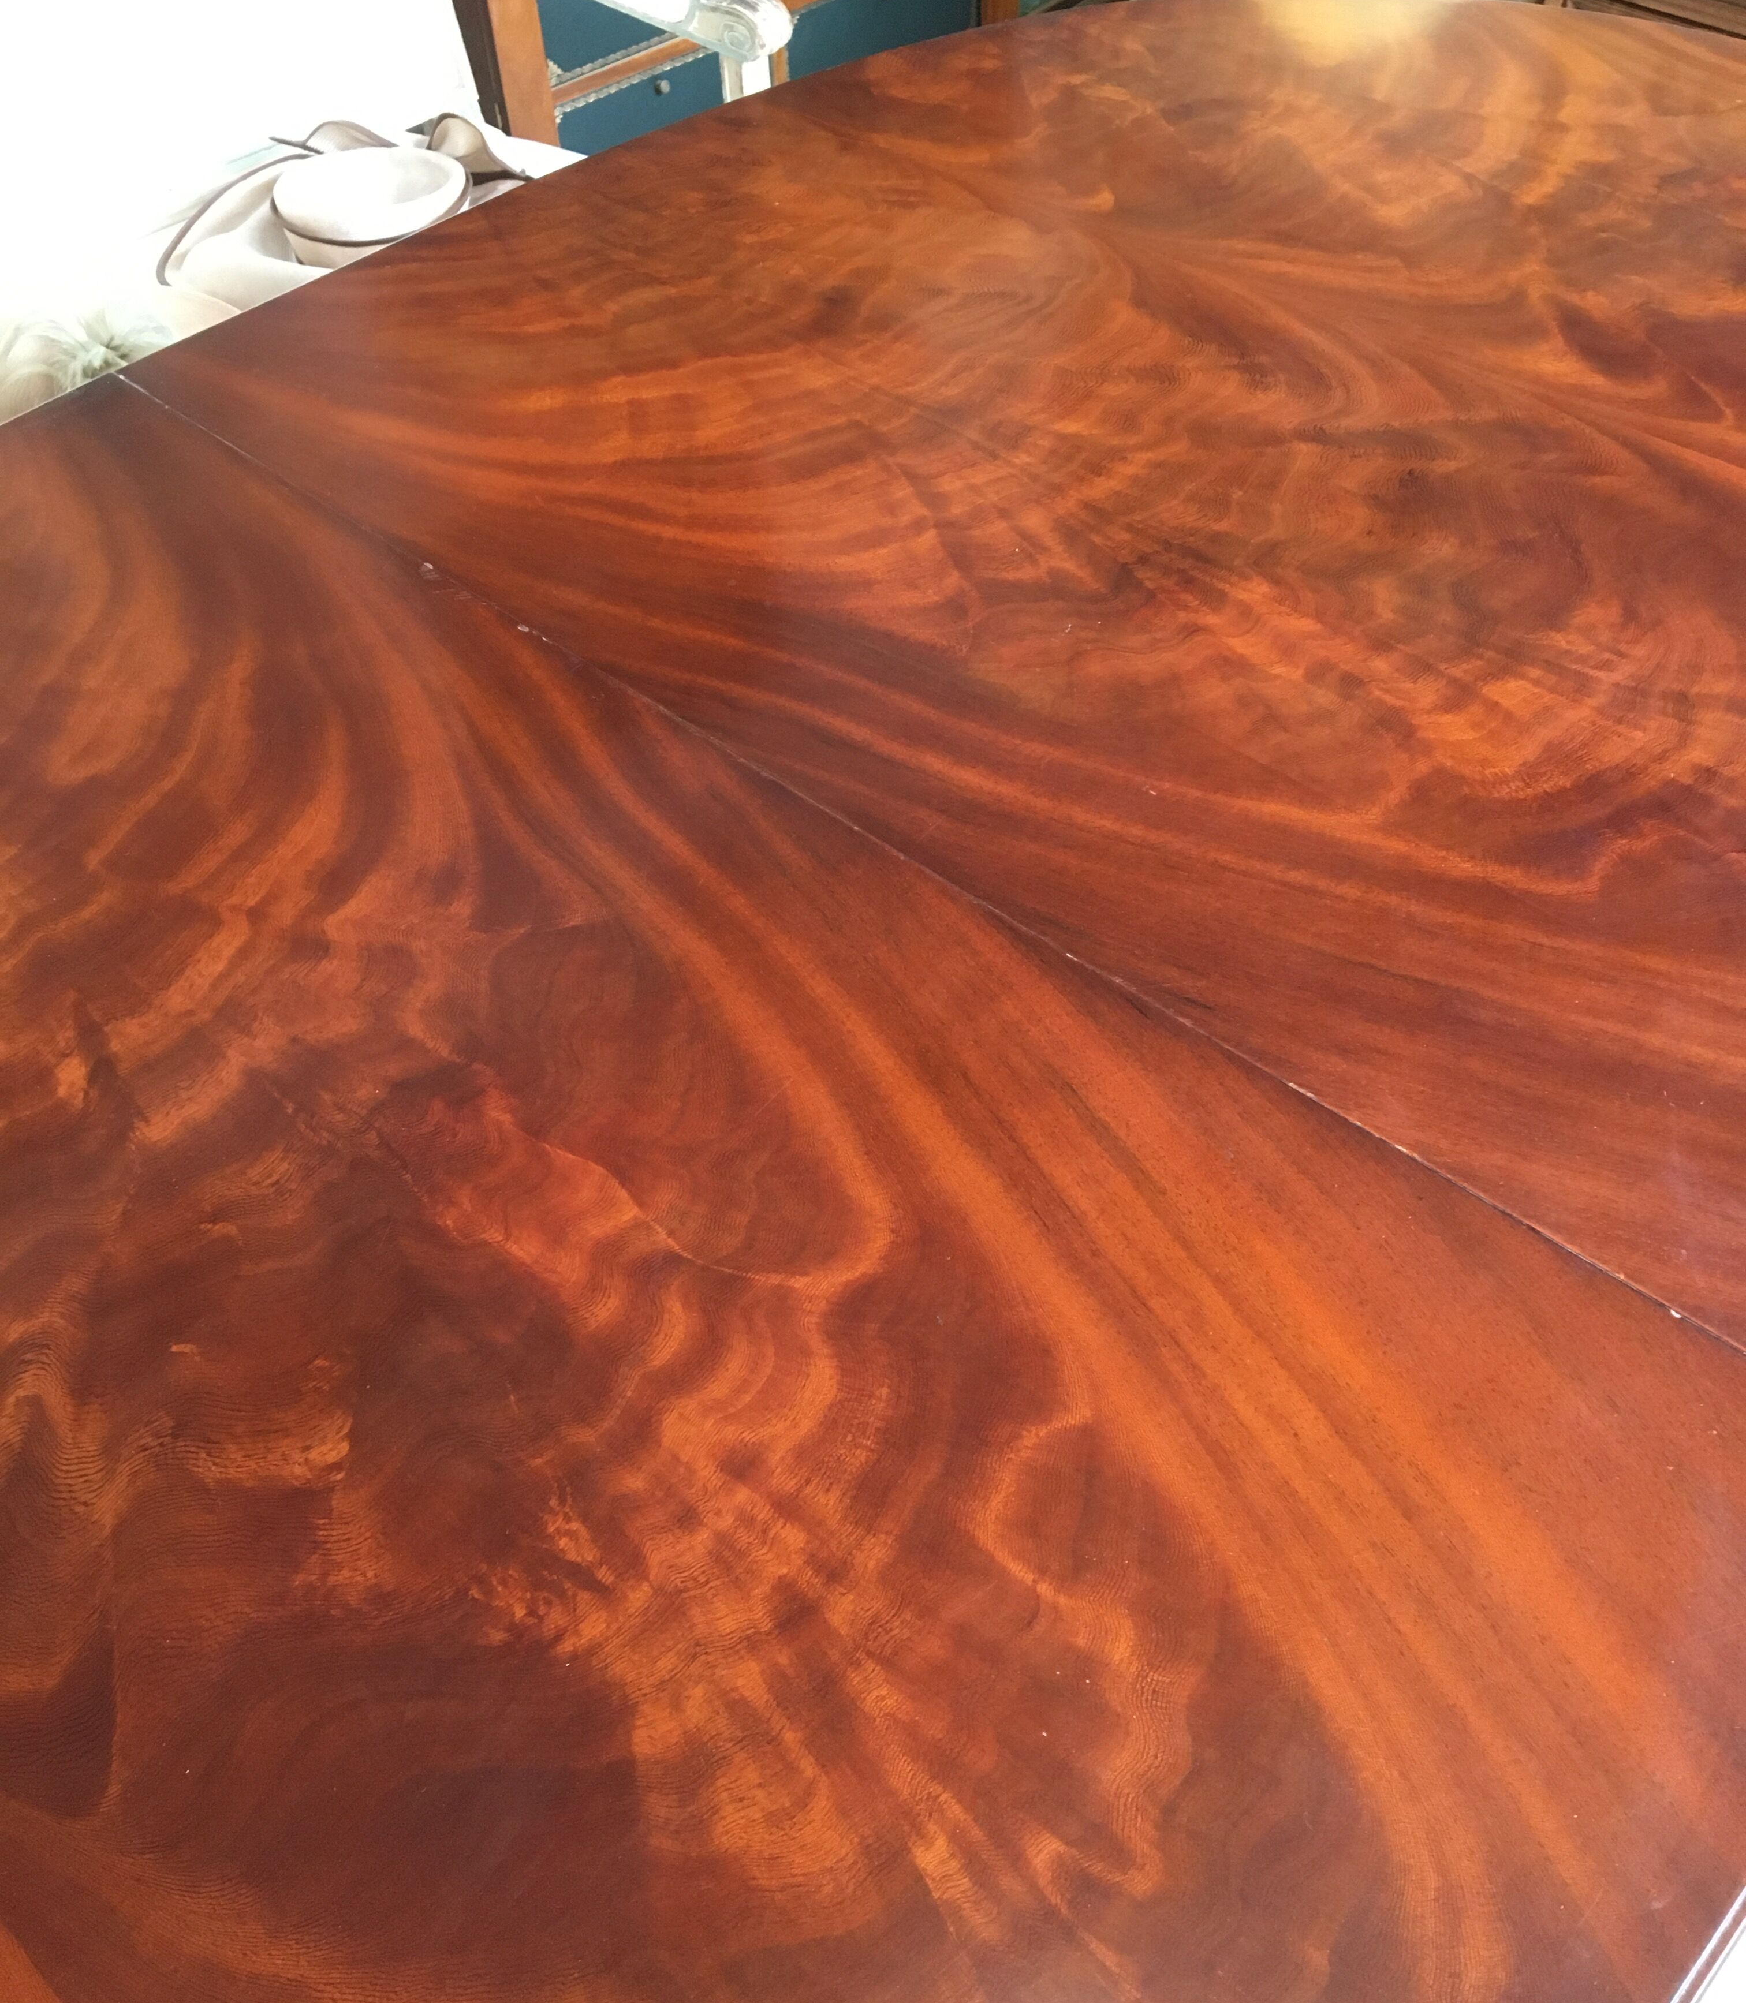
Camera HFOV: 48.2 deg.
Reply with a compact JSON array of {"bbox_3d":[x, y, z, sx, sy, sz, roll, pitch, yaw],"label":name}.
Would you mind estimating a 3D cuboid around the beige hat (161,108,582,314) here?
[{"bbox_3d":[-0.463,-0.705,1.823,0.400,0.130,0.370,9,51,10],"label":"beige hat"}]

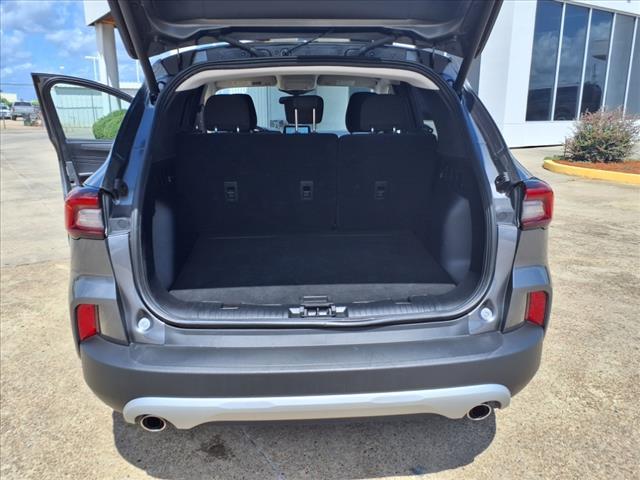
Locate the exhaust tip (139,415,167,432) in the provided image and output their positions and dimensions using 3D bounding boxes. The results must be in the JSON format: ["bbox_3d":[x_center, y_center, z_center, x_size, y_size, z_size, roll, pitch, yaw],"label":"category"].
[{"bbox_3d":[-0.573,0.618,1.758,0.088,0.070,0.130,-1,15,-3],"label":"exhaust tip"}]

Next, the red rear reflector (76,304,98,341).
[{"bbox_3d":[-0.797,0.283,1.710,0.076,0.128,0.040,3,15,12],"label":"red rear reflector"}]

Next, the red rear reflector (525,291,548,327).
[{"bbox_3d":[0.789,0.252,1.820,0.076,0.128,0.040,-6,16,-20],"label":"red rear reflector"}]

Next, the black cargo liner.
[{"bbox_3d":[-0.036,0.110,2.254,1.120,0.055,0.940,-1,15,-3],"label":"black cargo liner"}]

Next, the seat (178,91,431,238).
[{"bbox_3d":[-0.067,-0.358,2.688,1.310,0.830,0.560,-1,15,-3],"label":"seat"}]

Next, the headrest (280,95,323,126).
[{"bbox_3d":[-0.077,-0.649,2.497,0.200,0.145,0.110,-1,15,-3],"label":"headrest"}]

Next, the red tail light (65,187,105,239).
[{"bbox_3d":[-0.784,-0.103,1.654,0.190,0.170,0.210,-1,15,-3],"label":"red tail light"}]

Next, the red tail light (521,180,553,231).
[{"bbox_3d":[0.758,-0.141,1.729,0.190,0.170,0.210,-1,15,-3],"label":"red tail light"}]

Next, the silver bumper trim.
[{"bbox_3d":[0.003,0.552,1.740,1.400,0.145,0.190,-1,15,-3],"label":"silver bumper trim"}]

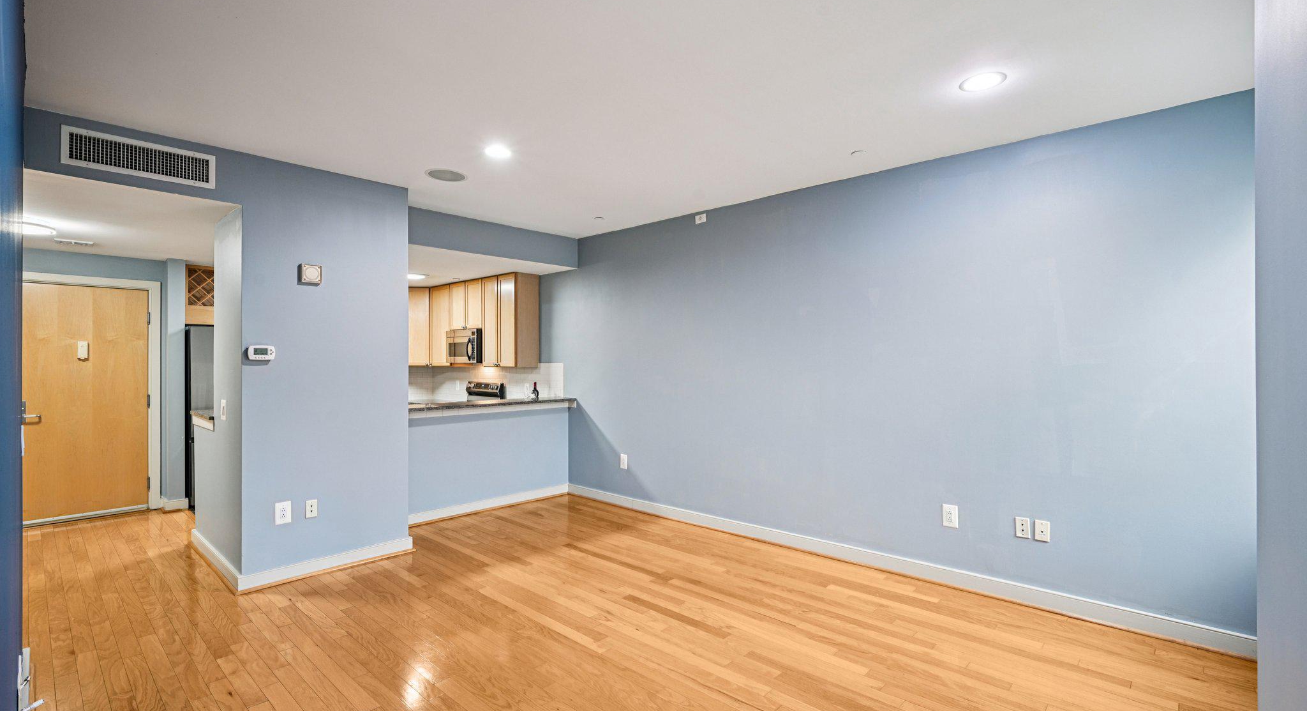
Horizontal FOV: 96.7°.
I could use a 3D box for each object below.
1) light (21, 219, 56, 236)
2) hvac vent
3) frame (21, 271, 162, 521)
[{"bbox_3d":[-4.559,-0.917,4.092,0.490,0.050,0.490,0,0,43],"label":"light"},{"bbox_3d":[-2.888,-1.112,3.294,0.030,0.203,0.660,0,0,43],"label":"hvac vent"},{"bbox_3d":[-5.242,0.427,5.326,0.060,2.120,0.914,0,0,43],"label":"frame"}]

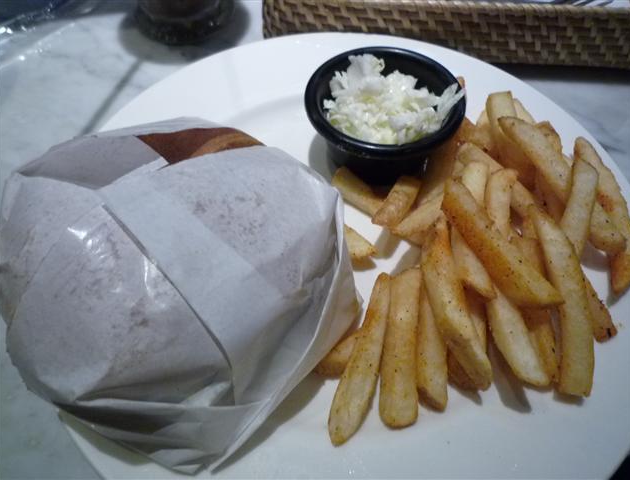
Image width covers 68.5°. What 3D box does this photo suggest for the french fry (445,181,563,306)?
[{"bbox_3d":[0.076,0.001,0.193,0.013,0.013,0.064,-34,74,-19],"label":"french fry"}]

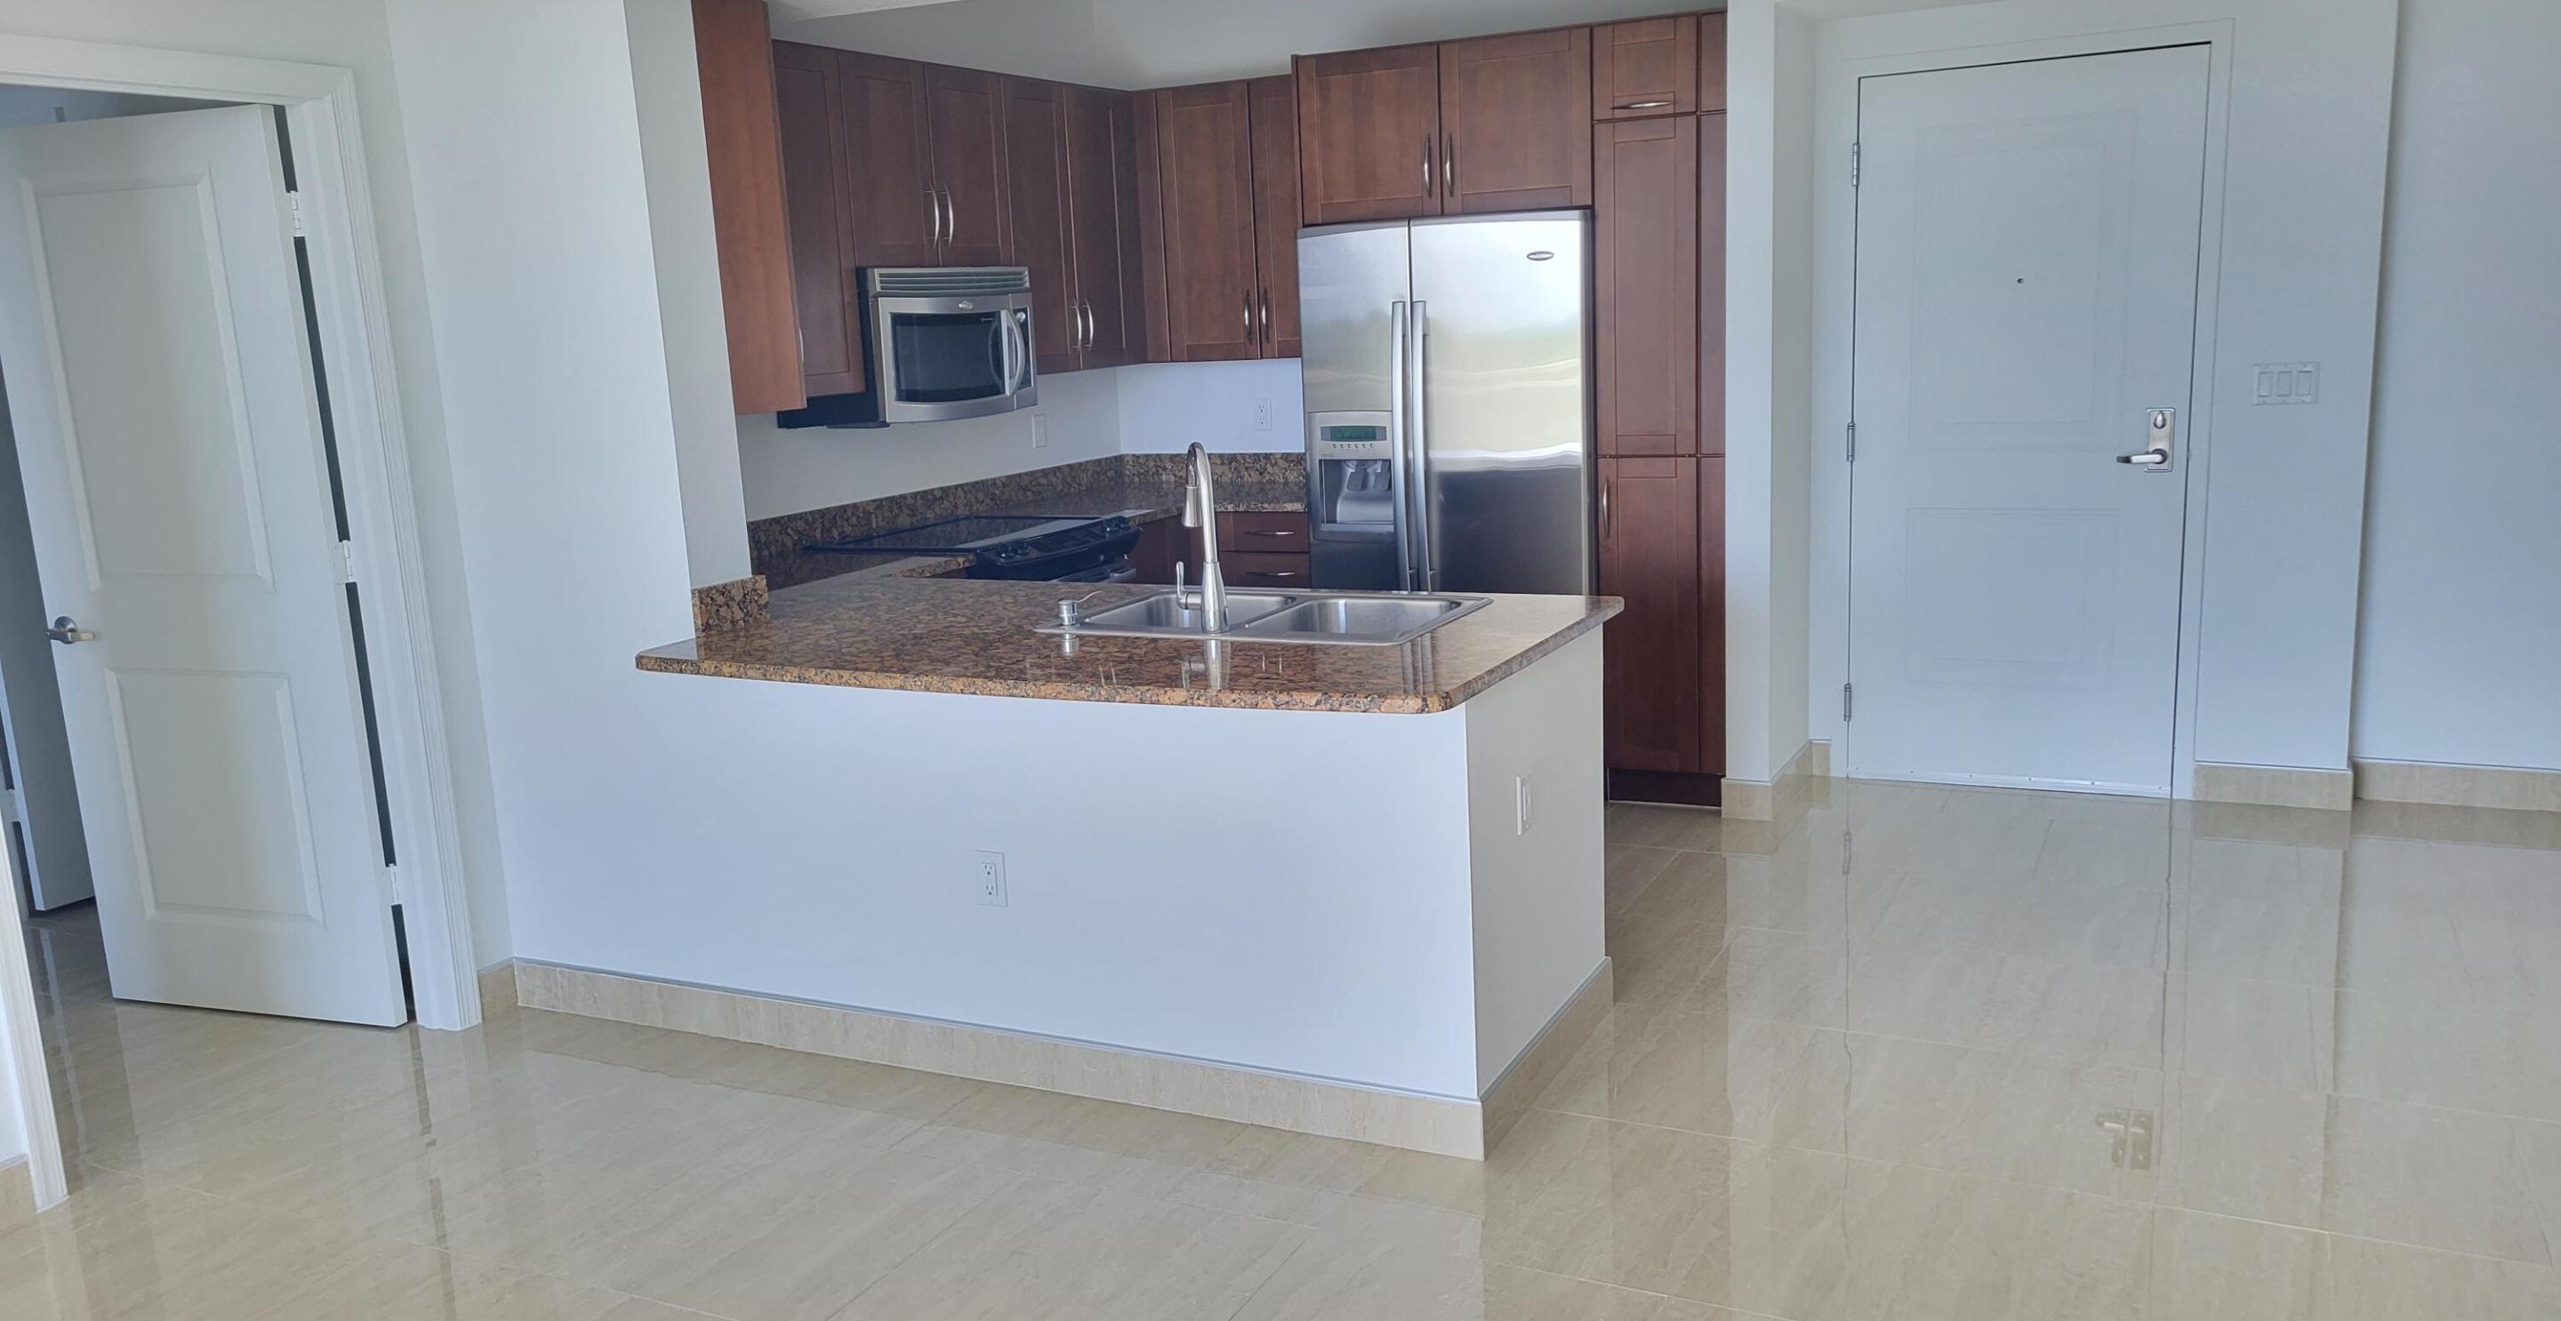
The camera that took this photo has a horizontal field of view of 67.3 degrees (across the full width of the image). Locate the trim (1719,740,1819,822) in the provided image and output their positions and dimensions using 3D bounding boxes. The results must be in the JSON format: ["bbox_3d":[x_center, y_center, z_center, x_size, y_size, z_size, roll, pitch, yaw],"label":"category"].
[{"bbox_3d":[1.509,0.361,5.930,0.175,0.116,0.562,3,12,26],"label":"trim"}]

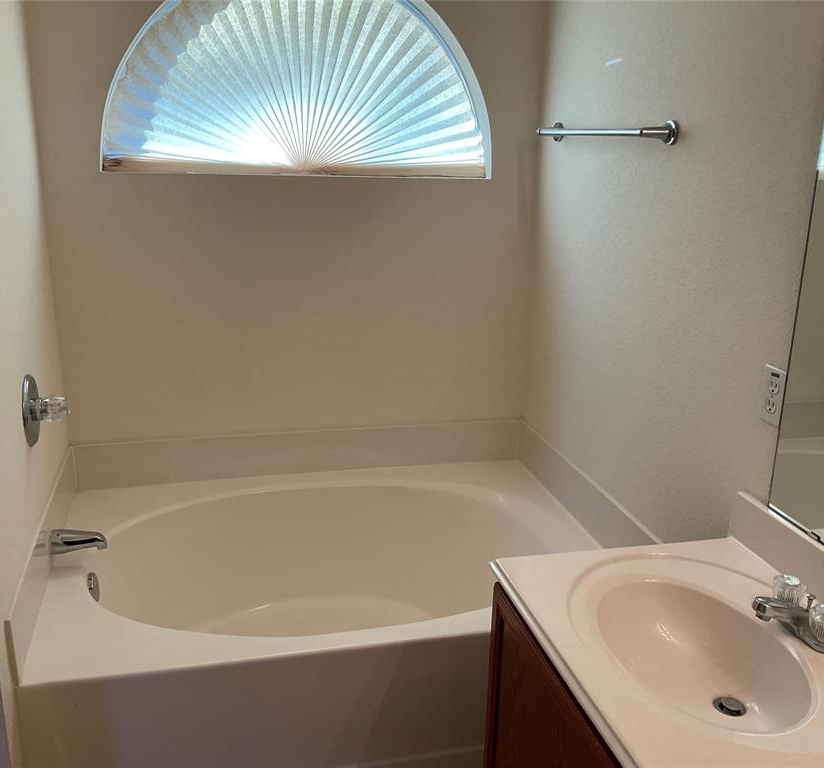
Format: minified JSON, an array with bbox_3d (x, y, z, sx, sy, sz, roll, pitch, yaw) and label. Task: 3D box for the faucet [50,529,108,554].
[{"bbox_3d":[-0.876,0.410,2.254,0.142,0.060,0.055,-3,17,-14],"label":"faucet"}]

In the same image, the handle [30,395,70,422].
[{"bbox_3d":[-0.898,0.063,2.129,0.092,0.065,0.064,-3,17,-14],"label":"handle"}]

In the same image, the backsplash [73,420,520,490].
[{"bbox_3d":[-0.343,0.234,2.911,1.524,0.157,0.014,-3,17,-14],"label":"backsplash"}]

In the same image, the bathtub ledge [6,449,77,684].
[{"bbox_3d":[-0.956,0.414,2.265,0.014,0.157,1.026,-3,17,-14],"label":"bathtub ledge"}]

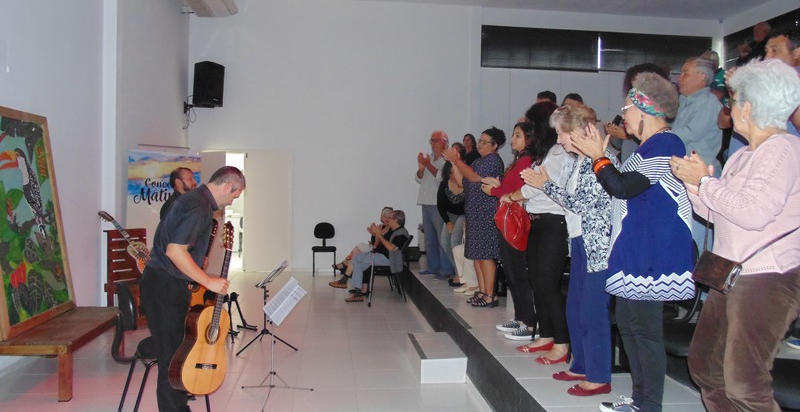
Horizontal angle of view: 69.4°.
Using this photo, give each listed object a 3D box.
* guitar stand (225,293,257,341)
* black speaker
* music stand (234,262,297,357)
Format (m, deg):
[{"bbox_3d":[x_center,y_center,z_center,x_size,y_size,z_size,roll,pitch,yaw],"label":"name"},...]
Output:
[{"bbox_3d":[-1.560,1.063,5.641,0.350,0.430,0.380,2,2,16],"label":"guitar stand"},{"bbox_3d":[-3.190,-2.016,9.610,0.350,0.670,0.440,2,2,19],"label":"black speaker"},{"bbox_3d":[-1.165,0.883,5.124,0.480,0.790,0.480,1,1,-2],"label":"music stand"}]

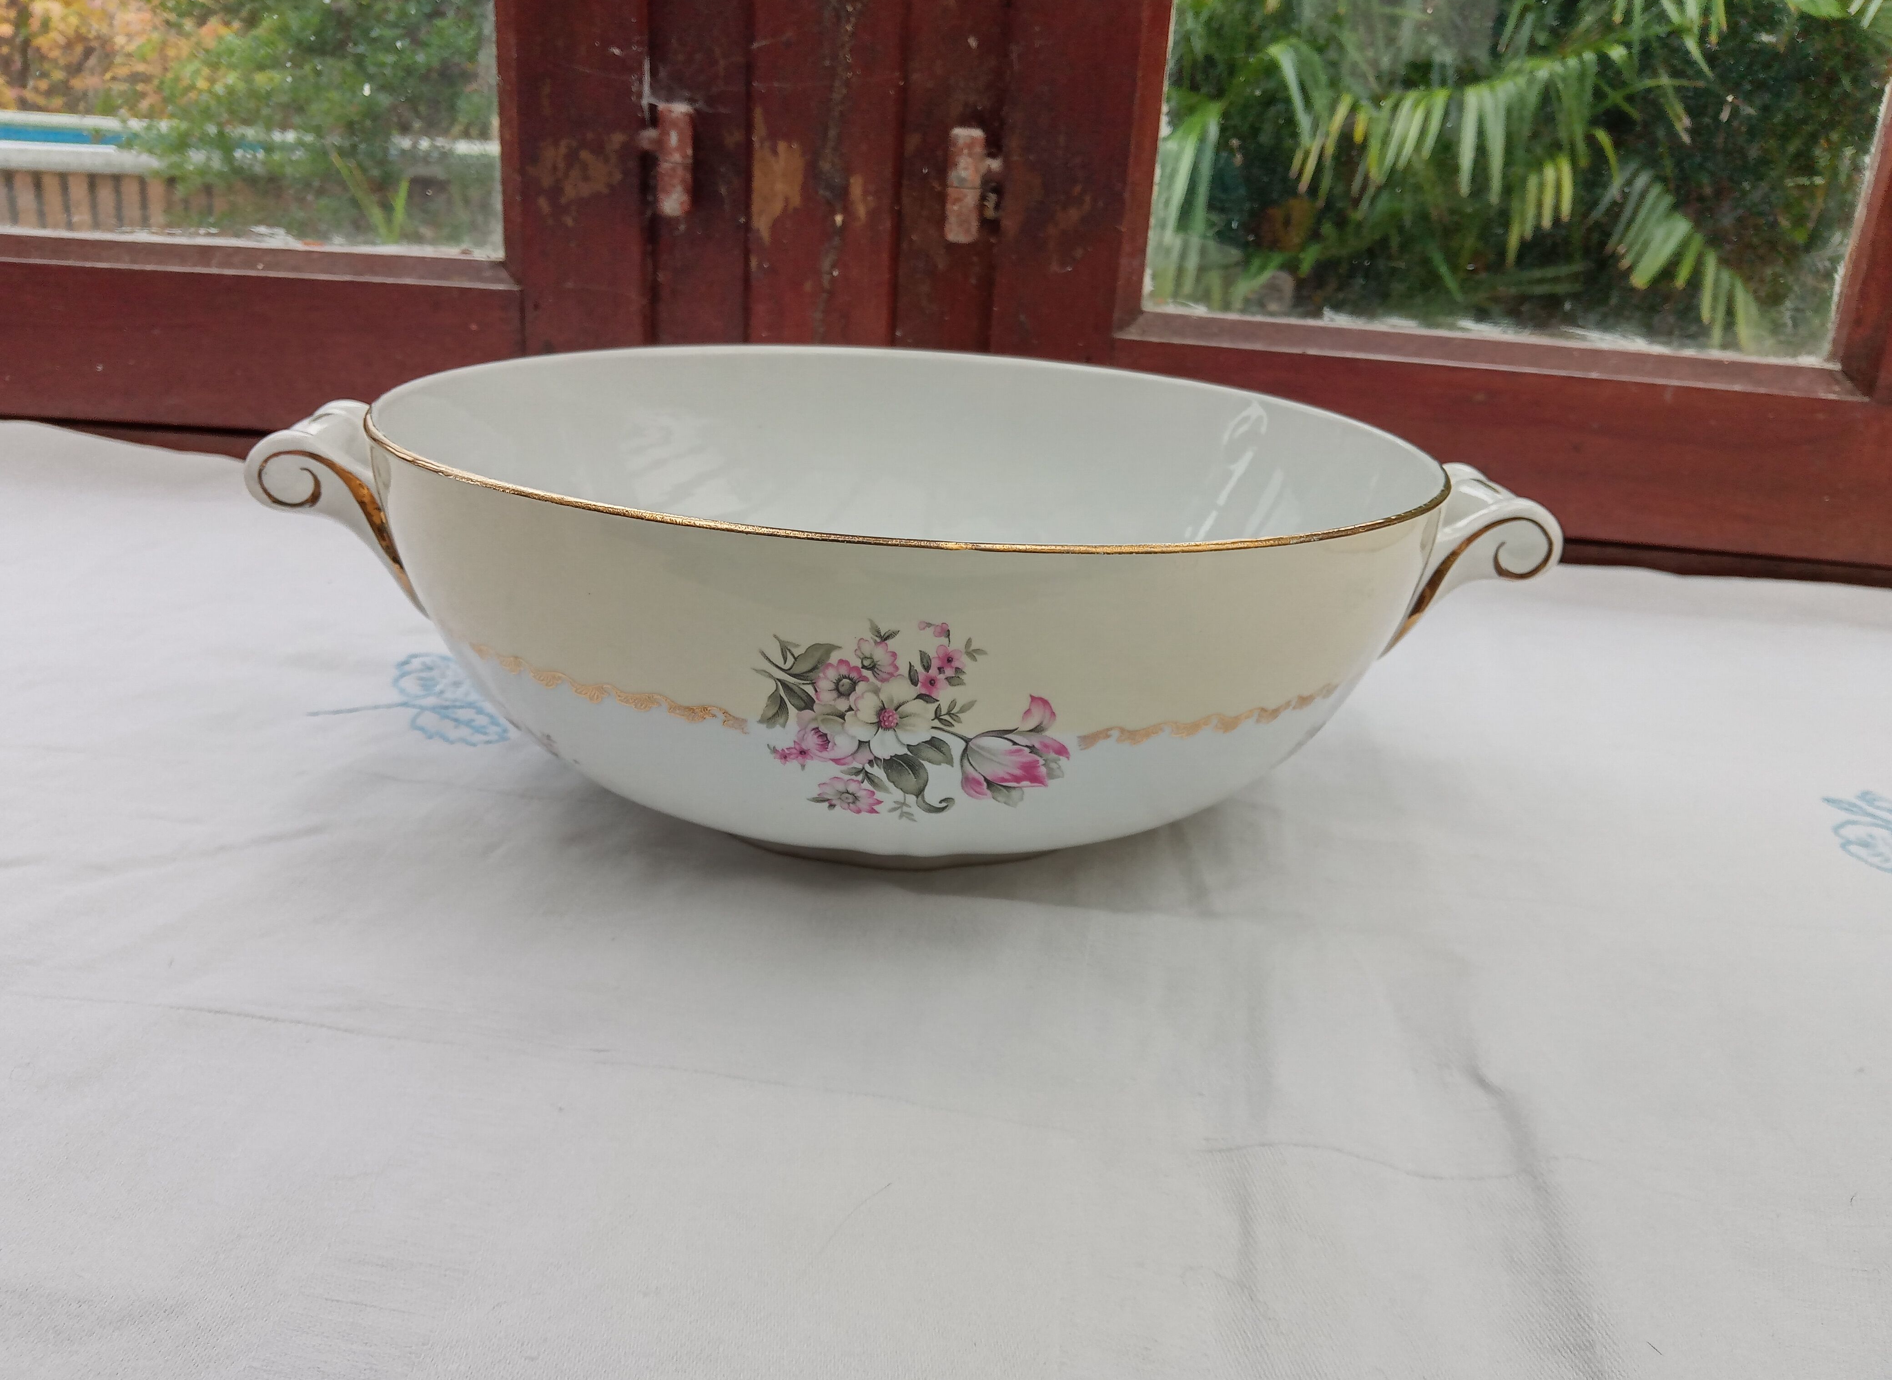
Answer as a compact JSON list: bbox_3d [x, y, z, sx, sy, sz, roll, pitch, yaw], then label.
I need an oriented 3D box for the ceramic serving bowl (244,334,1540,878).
[{"bbox_3d":[-0.010,-0.023,0.366,0.289,0.085,0.237,3,20,-4],"label":"ceramic serving bowl"}]

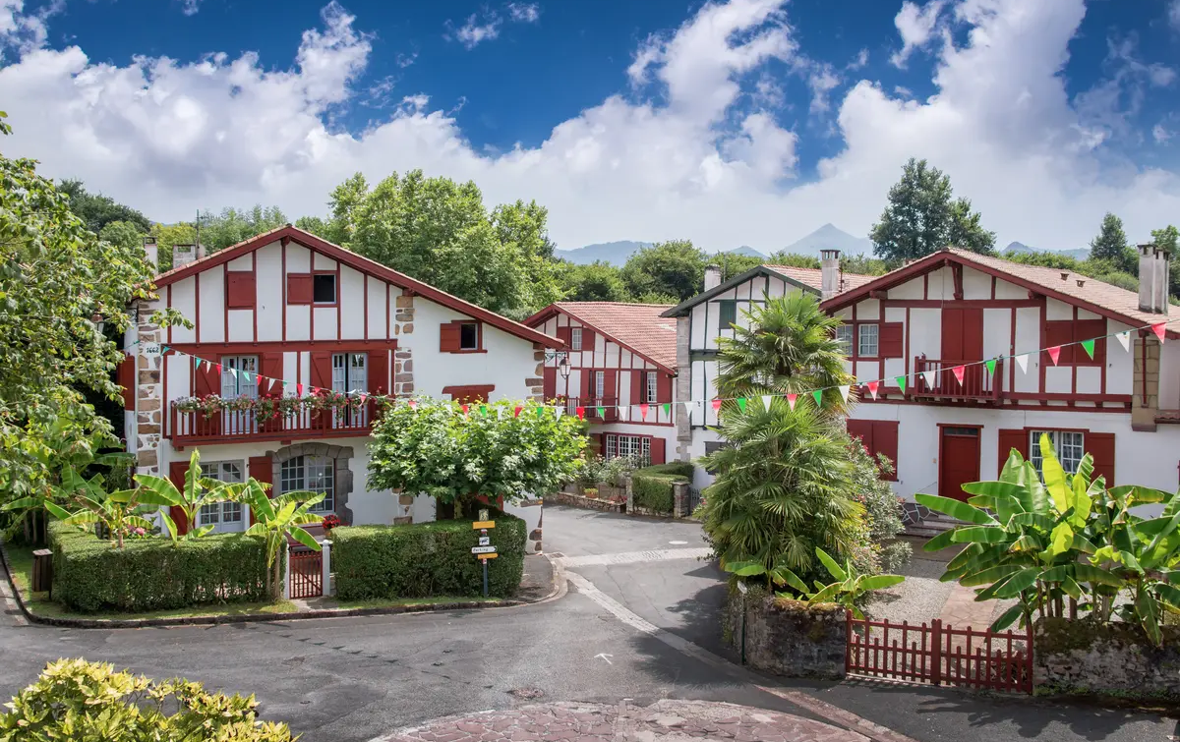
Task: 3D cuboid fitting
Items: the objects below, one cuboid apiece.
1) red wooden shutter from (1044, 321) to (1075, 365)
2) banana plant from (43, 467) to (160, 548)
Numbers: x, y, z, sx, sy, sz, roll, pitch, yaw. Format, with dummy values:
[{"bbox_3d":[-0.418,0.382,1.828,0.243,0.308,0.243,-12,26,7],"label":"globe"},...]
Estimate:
[{"bbox_3d":[10.886,-0.649,24.299,0.589,1.025,0.060,2,3,33],"label":"red wooden shutter"},{"bbox_3d":[-10.255,3.346,22.054,2.315,2.571,2.100,-1,2,-22],"label":"banana plant"}]

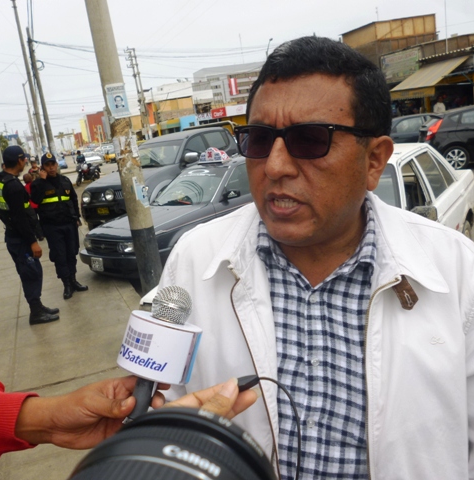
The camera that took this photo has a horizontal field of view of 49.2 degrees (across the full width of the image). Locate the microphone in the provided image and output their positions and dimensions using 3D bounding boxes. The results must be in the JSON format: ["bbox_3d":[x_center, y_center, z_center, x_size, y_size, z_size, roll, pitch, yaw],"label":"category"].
[{"bbox_3d":[-0.104,0.148,0.670,0.097,0.195,0.097,16,-4,20],"label":"microphone"}]

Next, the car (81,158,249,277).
[{"bbox_3d":[-0.079,-0.485,7.648,4.300,1.400,1.670,-18,15,-41],"label":"car"}]

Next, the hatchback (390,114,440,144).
[{"bbox_3d":[5.834,-2.987,15.618,4.000,1.430,1.700,-5,12,13],"label":"hatchback"}]

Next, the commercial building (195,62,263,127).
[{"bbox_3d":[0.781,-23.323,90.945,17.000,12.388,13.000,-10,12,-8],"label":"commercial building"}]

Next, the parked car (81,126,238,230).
[{"bbox_3d":[-1.108,-1.317,11.003,1.800,1.760,5.100,-2,13,28],"label":"parked car"}]

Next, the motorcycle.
[{"bbox_3d":[-7.745,-3.364,27.000,2.000,1.120,0.750,-16,14,-33],"label":"motorcycle"}]

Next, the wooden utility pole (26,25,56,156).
[{"bbox_3d":[-9.818,-6.610,26.817,0.320,8.270,0.320,-13,12,-23],"label":"wooden utility pole"}]

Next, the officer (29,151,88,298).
[{"bbox_3d":[-2.156,-0.164,6.289,0.550,1.700,0.400,-14,13,-26],"label":"officer"}]

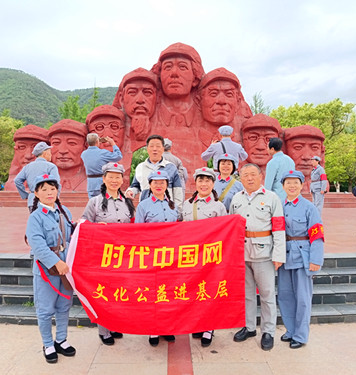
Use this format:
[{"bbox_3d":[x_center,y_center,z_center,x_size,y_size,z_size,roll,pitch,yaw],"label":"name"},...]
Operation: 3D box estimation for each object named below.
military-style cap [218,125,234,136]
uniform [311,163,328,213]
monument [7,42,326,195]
[{"bbox_3d":[0.700,-0.820,5.030,0.230,0.140,0.270,0,10,0],"label":"military-style cap"},{"bbox_3d":[3.700,0.110,9.030,0.310,1.400,0.470,0,2,-16],"label":"uniform"},{"bbox_3d":[-0.500,-3.250,16.300,14.800,6.900,3.600,0,1,0],"label":"monument"}]

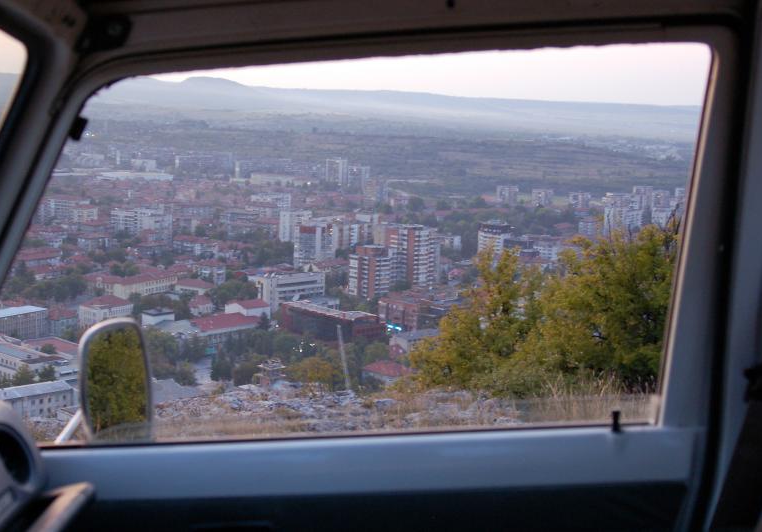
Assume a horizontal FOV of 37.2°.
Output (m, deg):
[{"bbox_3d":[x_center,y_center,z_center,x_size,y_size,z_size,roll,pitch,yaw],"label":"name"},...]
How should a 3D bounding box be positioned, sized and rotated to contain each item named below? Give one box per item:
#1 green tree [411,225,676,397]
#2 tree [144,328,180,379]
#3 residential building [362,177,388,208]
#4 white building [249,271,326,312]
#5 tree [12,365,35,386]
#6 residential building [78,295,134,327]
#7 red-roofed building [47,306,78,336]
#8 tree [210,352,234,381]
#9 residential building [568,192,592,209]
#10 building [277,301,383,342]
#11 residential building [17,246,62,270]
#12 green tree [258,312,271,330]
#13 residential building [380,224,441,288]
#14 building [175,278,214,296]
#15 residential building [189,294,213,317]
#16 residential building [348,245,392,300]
[{"bbox_3d":[2.103,0.562,14.300,3.400,2.150,2.600,2,8,0],"label":"green tree"},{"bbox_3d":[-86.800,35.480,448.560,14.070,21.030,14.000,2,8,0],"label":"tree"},{"bbox_3d":[-6.280,-76.390,1185.000,18.000,34.500,18.000,-6,12,-44],"label":"residential building"},{"bbox_3d":[-49.170,13.940,624.610,10.270,18.800,41.800,9,10,41],"label":"white building"},{"bbox_3d":[-116.810,36.430,370.000,7.800,8.600,7.800,2,8,0],"label":"tree"},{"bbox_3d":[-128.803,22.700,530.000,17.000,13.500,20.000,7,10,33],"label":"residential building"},{"bbox_3d":[-143.443,25.671,510.000,12.500,14.500,9.000,0,9,-11],"label":"red-roofed building"},{"bbox_3d":[-61.975,39.050,440.000,9.000,11.000,9.000,2,8,0],"label":"tree"},{"bbox_3d":[212.103,-69.454,1210.000,21.000,20.000,16.000,4,9,14],"label":"residential building"},{"bbox_3d":[-24.720,27.680,556.570,48.340,12.040,18.710,10,11,43],"label":"building"},{"bbox_3d":[-218.370,-5.100,722.000,12.000,9.500,30.000,8,10,36],"label":"residential building"},{"bbox_3d":[-57.410,27.590,558.000,6.500,9.500,6.500,2,8,0],"label":"green tree"},{"bbox_3d":[18.230,-4.560,688.000,23.000,38.500,23.000,-6,12,-44],"label":"residential building"},{"bbox_3d":[-105.120,11.590,640.000,18.500,7.800,12.000,7,10,30],"label":"building"},{"bbox_3d":[-90.920,20.200,572.000,9.500,9.000,7.800,-6,12,-44],"label":"residential building"},{"bbox_3d":[-6.450,3.610,673.230,19.370,29.420,15.840,9,10,41],"label":"residential building"}]

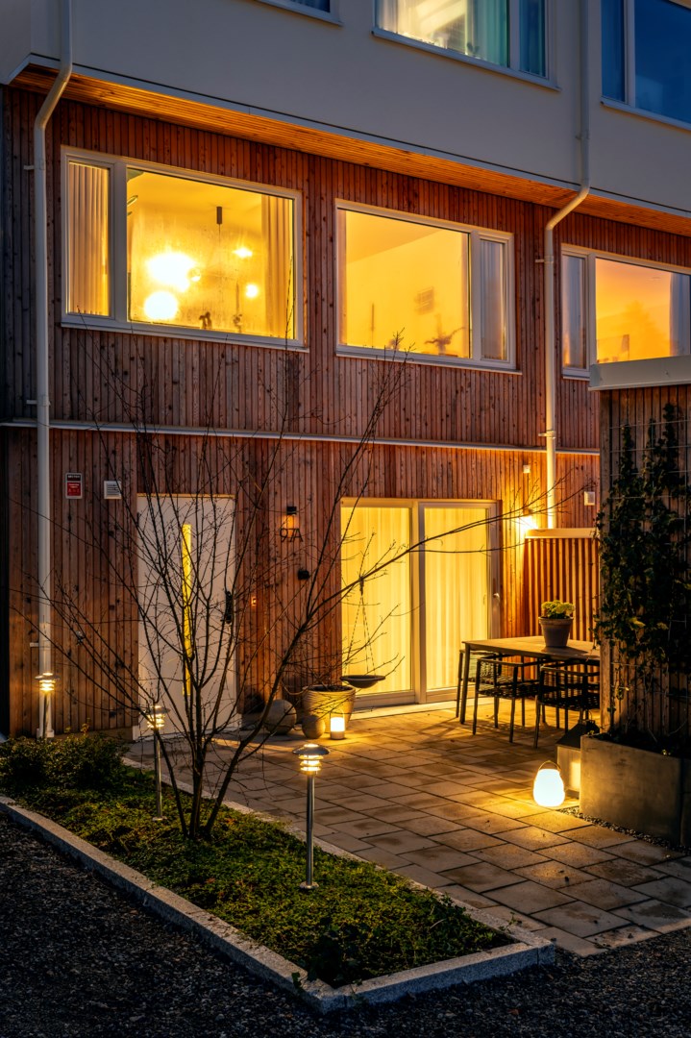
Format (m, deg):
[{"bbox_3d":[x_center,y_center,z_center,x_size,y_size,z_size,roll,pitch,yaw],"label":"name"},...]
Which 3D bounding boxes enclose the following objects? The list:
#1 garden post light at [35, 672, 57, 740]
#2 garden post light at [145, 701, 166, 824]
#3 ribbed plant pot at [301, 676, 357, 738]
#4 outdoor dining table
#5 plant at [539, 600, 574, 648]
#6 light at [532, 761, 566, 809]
[{"bbox_3d":[-2.257,1.526,8.500,0.183,0.703,0.183,0,-1,-34],"label":"garden post light"},{"bbox_3d":[-1.162,1.512,6.970,0.183,0.704,0.183,0,-1,-34],"label":"garden post light"},{"bbox_3d":[-0.146,1.700,10.074,0.488,0.389,0.488,-1,-1,0],"label":"ribbed plant pot"},{"bbox_3d":[2.054,1.494,9.758,0.930,0.740,2.200,0,-1,-34],"label":"outdoor dining table"},{"bbox_3d":[1.872,0.929,9.980,0.310,0.405,0.310,0,-1,0],"label":"plant"},{"bbox_3d":[1.331,1.722,7.330,0.208,0.288,0.208,0,-1,0],"label":"light"}]

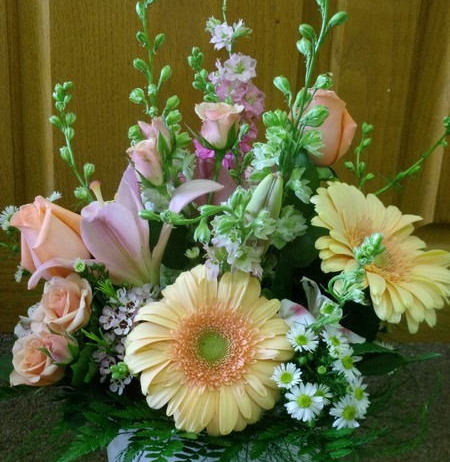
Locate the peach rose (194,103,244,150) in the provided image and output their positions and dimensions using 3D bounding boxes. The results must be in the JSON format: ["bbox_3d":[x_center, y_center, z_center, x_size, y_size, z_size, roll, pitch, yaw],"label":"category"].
[{"bbox_3d":[-0.004,-0.067,0.700,0.031,0.032,0.030,2,18,0],"label":"peach rose"}]

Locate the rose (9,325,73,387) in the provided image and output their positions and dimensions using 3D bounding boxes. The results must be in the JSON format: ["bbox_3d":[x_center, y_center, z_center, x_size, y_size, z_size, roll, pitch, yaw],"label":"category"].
[{"bbox_3d":[-0.123,0.084,0.738,0.040,0.039,0.036,14,-14,23],"label":"rose"}]

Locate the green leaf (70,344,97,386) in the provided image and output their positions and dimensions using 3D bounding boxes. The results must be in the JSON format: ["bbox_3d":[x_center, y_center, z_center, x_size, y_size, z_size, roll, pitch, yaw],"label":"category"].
[{"bbox_3d":[-0.095,0.089,0.742,0.017,0.027,0.011,0,-17,-6],"label":"green leaf"}]

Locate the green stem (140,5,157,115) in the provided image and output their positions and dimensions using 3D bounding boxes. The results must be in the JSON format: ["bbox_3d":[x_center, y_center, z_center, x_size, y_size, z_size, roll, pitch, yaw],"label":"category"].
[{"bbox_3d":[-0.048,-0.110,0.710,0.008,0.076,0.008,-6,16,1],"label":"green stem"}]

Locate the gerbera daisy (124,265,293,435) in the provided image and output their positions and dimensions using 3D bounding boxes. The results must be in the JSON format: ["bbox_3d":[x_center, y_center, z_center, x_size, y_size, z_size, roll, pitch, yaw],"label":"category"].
[{"bbox_3d":[-0.010,0.075,0.700,0.106,0.107,0.032,3,-7,1],"label":"gerbera daisy"}]

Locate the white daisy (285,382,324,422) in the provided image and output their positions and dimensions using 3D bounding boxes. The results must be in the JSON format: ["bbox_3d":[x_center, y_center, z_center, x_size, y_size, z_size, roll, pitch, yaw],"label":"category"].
[{"bbox_3d":[0.051,0.110,0.715,0.025,0.025,0.010,5,-11,3],"label":"white daisy"}]

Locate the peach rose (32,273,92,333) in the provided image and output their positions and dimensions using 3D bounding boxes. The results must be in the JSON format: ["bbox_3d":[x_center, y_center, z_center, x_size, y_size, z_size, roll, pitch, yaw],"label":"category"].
[{"bbox_3d":[-0.109,0.049,0.745,0.039,0.039,0.036,13,-16,22],"label":"peach rose"}]

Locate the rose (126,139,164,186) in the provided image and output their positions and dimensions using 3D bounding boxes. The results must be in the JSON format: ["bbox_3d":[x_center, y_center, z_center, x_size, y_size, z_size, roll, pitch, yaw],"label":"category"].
[{"bbox_3d":[-0.052,-0.045,0.725,0.023,0.031,0.023,-11,21,11],"label":"rose"}]

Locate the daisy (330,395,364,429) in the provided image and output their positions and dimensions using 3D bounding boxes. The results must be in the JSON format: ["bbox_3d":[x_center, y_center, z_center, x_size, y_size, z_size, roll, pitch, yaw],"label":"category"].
[{"bbox_3d":[0.080,0.118,0.720,0.022,0.022,0.009,-4,-11,-13],"label":"daisy"}]

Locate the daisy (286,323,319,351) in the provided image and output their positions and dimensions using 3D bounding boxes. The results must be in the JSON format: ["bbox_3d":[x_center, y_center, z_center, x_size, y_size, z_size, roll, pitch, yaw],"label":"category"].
[{"bbox_3d":[0.051,0.070,0.725,0.021,0.009,0.019,6,68,4],"label":"daisy"}]

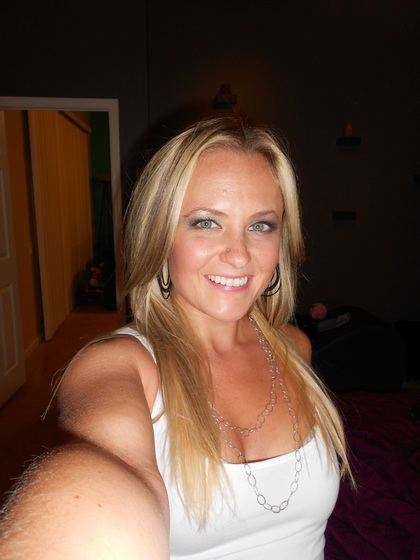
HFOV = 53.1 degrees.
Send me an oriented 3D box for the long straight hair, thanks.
[{"bbox_3d":[0.027,0.040,0.600,0.275,0.495,0.250,-1,10,-14],"label":"long straight hair"}]

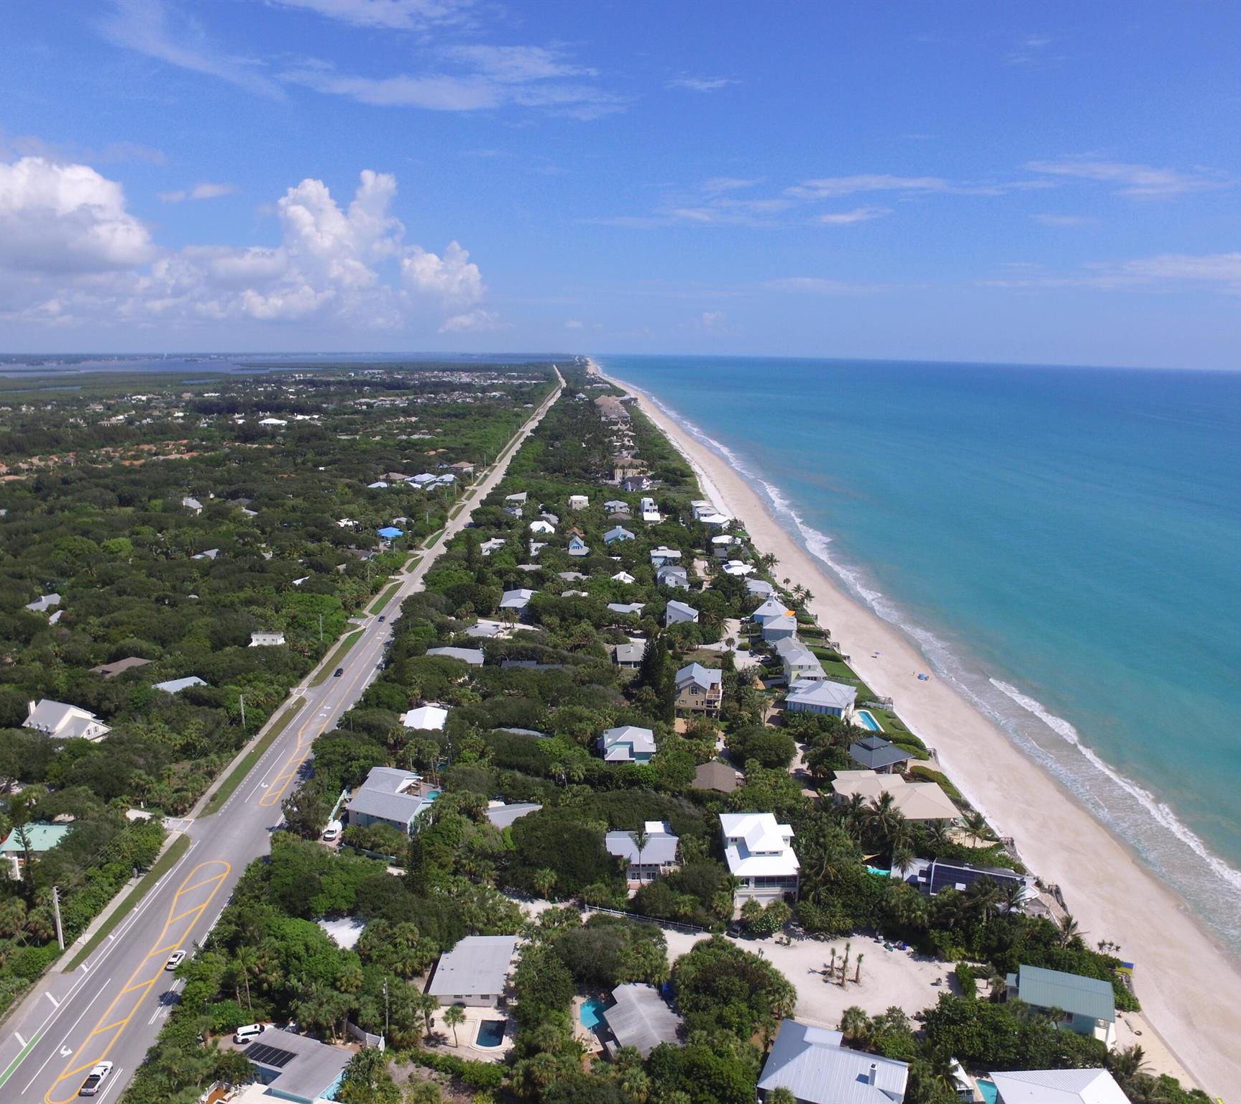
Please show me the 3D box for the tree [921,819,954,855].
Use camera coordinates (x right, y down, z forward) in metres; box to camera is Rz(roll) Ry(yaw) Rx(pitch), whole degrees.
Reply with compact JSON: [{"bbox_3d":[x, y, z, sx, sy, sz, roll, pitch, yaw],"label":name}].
[{"bbox_3d":[69.793,62.712,186.999,6.600,6.400,6.600,0,13,-1],"label":"tree"}]

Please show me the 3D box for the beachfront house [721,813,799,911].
[{"bbox_3d":[27.550,59.730,168.810,13.200,10.800,17.500,0,13,-2],"label":"beachfront house"}]

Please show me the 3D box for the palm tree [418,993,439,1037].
[{"bbox_3d":[-29.130,70.310,128.780,3.500,6.900,3.500,1,13,0],"label":"palm tree"}]

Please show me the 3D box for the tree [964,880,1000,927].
[{"bbox_3d":[70.645,69.201,166.447,5.200,8.400,5.200,1,13,0],"label":"tree"}]

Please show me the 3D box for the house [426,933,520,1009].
[{"bbox_3d":[-25.882,74.051,150.752,12.700,3.600,14.600,1,13,1],"label":"house"}]

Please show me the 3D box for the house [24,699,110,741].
[{"bbox_3d":[-142.070,45.310,221.030,21.000,9.500,12.500,6,14,21],"label":"house"}]

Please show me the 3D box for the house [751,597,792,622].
[{"bbox_3d":[62.174,23.870,352.845,15.400,10.300,15.000,1,13,2],"label":"house"}]

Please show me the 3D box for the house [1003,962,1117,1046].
[{"bbox_3d":[72.586,73.845,140.153,15.500,6.200,9.600,5,14,17],"label":"house"}]

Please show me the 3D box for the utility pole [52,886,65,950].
[{"bbox_3d":[-100.425,65.517,152.118,0.700,12.200,0.500,0,13,-1],"label":"utility pole"}]

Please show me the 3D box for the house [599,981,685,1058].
[{"bbox_3d":[3.662,74.862,135.617,10.000,4.400,13.500,-7,15,-29],"label":"house"}]

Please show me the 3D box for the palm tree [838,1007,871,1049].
[{"bbox_3d":[35.060,71.520,128.000,4.600,6.900,4.600,1,13,0],"label":"palm tree"}]

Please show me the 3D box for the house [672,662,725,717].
[{"bbox_3d":[24.130,42.208,259.387,13.800,12.000,14.000,2,13,5],"label":"house"}]

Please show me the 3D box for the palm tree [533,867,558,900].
[{"bbox_3d":[-14.010,63.000,160.900,4.300,6.800,4.300,1,13,0],"label":"palm tree"}]

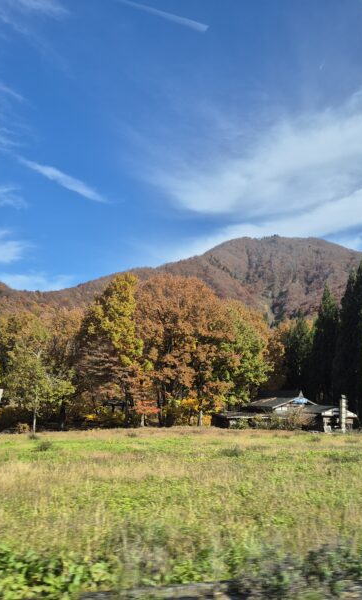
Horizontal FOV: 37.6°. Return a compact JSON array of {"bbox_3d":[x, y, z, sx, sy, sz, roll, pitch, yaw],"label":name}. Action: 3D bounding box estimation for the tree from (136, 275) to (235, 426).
[{"bbox_3d":[0.832,6.457,69.420,12.794,19.915,11.515,0,-8,1],"label":"tree"}]

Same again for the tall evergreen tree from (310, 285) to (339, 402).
[{"bbox_3d":[22.137,7.796,80.007,5.200,20.760,5.200,-2,-11,15],"label":"tall evergreen tree"}]

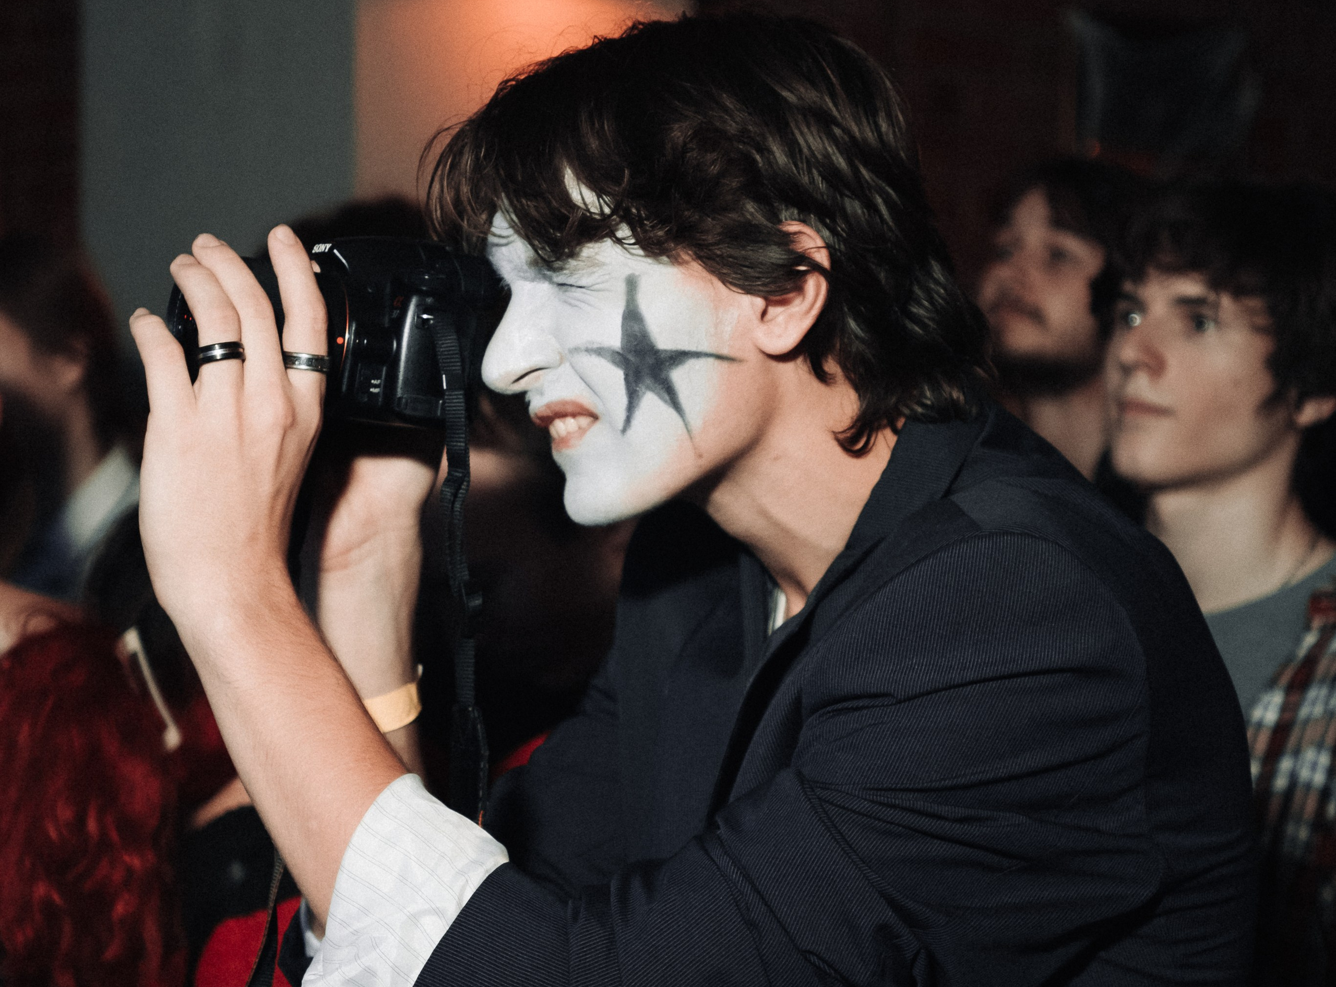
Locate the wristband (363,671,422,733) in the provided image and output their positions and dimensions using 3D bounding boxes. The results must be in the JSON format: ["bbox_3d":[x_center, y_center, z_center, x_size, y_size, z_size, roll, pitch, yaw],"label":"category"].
[{"bbox_3d":[-0.152,0.107,1.870,0.058,0.021,0.053,-11,14,-5],"label":"wristband"}]

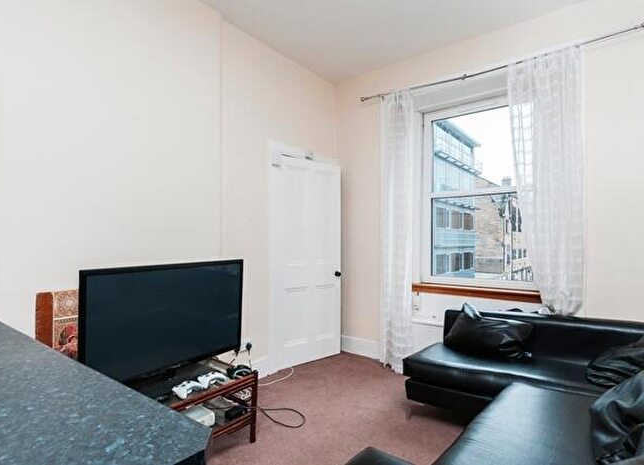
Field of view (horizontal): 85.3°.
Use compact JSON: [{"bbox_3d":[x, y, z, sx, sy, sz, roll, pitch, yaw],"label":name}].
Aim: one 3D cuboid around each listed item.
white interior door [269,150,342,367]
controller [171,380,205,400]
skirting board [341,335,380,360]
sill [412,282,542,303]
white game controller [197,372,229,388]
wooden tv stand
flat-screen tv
[{"bbox_3d":[-0.147,0.284,3.470,0.870,1.990,0.045,1,-1,-40],"label":"white interior door"},{"bbox_3d":[-0.694,0.815,1.804,0.110,0.060,0.155,-1,-1,37],"label":"controller"},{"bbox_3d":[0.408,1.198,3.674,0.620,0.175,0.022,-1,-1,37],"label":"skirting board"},{"bbox_3d":[1.337,0.520,3.021,1.130,0.080,0.130,-1,-1,37],"label":"sill"},{"bbox_3d":[-0.638,0.855,2.032,0.108,0.060,0.155,-1,-1,42],"label":"white game controller"},{"bbox_3d":[-0.790,1.037,1.917,0.420,0.420,0.800,-1,-1,37],"label":"wooden tv stand"},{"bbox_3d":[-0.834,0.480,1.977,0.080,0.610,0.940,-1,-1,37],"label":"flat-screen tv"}]

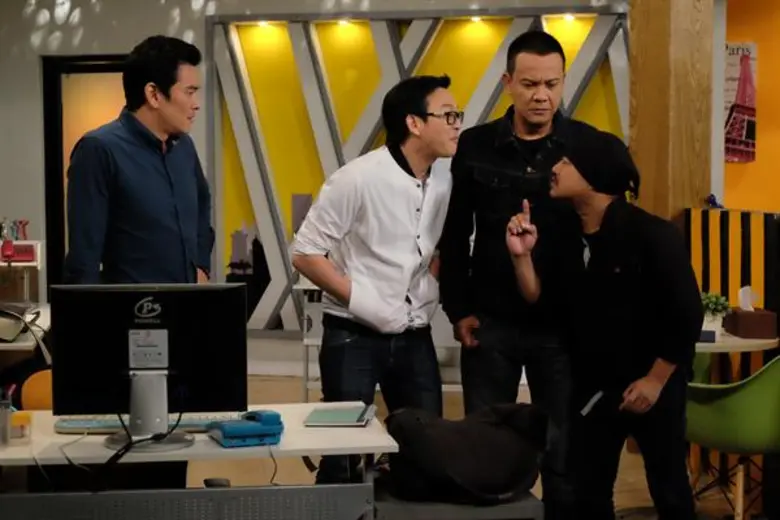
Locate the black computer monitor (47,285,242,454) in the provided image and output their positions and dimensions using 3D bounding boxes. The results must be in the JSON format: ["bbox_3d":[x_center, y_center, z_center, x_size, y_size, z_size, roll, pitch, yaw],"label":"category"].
[{"bbox_3d":[-0.557,0.236,3.269,0.458,0.365,0.210,-1,5,-6],"label":"black computer monitor"}]

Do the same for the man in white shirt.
[{"bbox_3d":[-0.032,0.282,4.049,0.500,1.615,0.380,-4,6,-38],"label":"man in white shirt"}]

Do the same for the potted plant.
[{"bbox_3d":[1.145,0.192,4.970,0.115,0.149,0.115,0,5,0],"label":"potted plant"}]

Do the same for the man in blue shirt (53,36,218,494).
[{"bbox_3d":[-0.680,0.255,3.821,0.300,1.714,0.480,4,6,38],"label":"man in blue shirt"}]

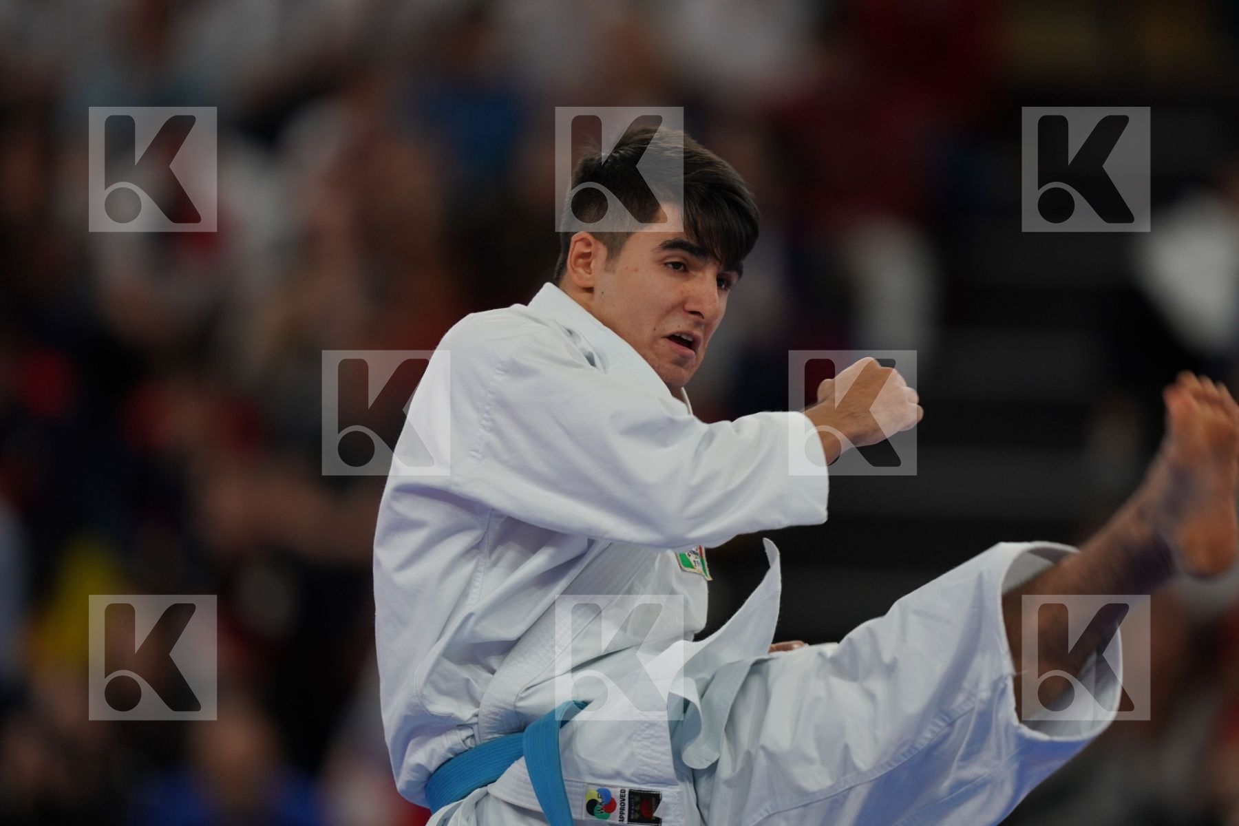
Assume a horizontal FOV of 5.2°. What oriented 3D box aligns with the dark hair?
[{"bbox_3d":[0.039,-0.197,14.100,0.175,0.187,0.215,18,0,-42],"label":"dark hair"}]

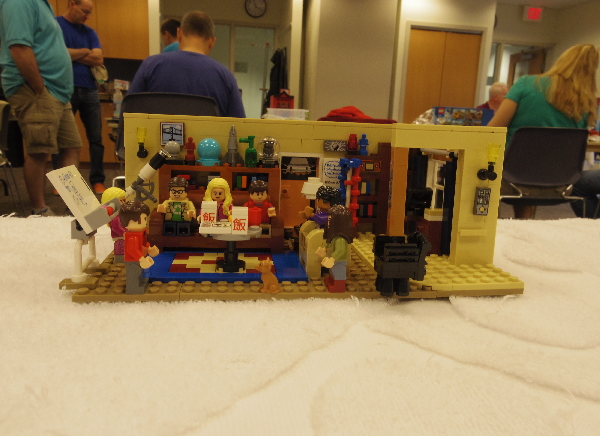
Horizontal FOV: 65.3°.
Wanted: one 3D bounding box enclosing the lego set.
[{"bbox_3d":[-0.005,-0.015,0.281,0.233,0.086,0.130,1,11,-8],"label":"lego set"}]

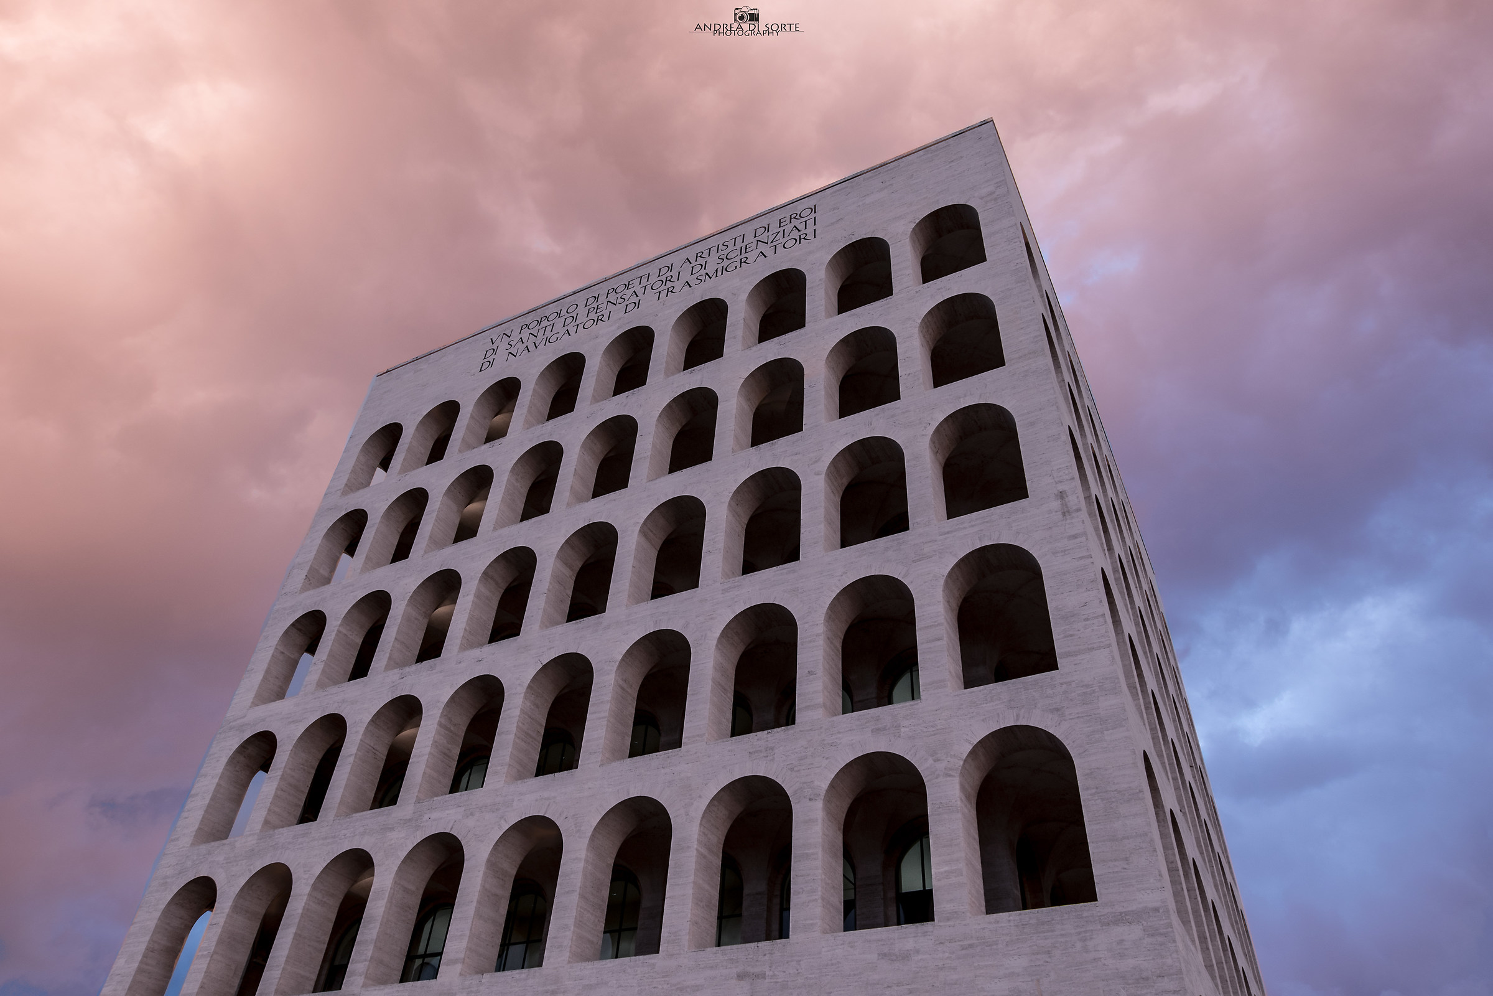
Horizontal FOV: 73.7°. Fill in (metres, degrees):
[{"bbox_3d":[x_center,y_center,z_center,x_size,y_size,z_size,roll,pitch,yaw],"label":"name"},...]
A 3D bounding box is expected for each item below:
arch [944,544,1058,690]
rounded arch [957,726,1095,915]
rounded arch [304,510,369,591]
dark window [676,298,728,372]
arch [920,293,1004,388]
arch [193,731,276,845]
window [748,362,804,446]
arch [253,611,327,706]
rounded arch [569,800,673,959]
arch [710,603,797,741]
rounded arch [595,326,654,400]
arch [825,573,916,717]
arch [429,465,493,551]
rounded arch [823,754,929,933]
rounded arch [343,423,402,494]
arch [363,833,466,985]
[{"bbox_3d":[9.193,4.462,35.753,3.710,5.840,1.800,-17,-46,22],"label":"arch"},{"bbox_3d":[8.627,10.054,30.810,3.710,5.840,1.800,-17,-46,22],"label":"rounded arch"},{"bbox_3d":[-23.988,3.507,60.223,3.710,5.840,1.800,-17,-46,22],"label":"rounded arch"},{"bbox_3d":[-2.534,-9.371,60.985,3.996,6.340,1.937,-17,-46,22],"label":"dark window"},{"bbox_3d":[10.864,-7.388,49.671,3.996,6.340,1.937,-17,-46,22],"label":"arch"},{"bbox_3d":[-26.913,16.076,54.428,3.996,6.340,1.937,-17,-46,22],"label":"arch"},{"bbox_3d":[1.638,-4.594,53.576,3.996,6.340,1.937,-17,-46,22],"label":"window"},{"bbox_3d":[-26.476,9.934,59.857,3.996,6.340,1.937,-17,-46,22],"label":"arch"},{"bbox_3d":[-3.879,13.930,36.223,3.710,5.840,1.800,-17,-46,22],"label":"rounded arch"},{"bbox_3d":[0.763,7.695,42.714,3.996,6.340,1.937,-17,-46,22],"label":"arch"},{"bbox_3d":[-6.484,-7.554,58.052,3.710,5.840,1.800,-17,-46,22],"label":"rounded arch"},{"bbox_3d":[4.928,5.772,37.557,3.710,5.840,1.800,-17,-46,22],"label":"arch"},{"bbox_3d":[-15.453,0.837,56.615,3.710,5.840,1.800,-17,-46,22],"label":"arch"},{"bbox_3d":[4.943,12.366,35.398,3.996,6.340,1.937,-17,-46,22],"label":"rounded arch"},{"bbox_3d":[-25.598,-2.386,70.746,3.996,6.340,1.937,-17,-46,22],"label":"rounded arch"},{"bbox_3d":[-12.441,16.524,39.831,3.710,5.840,1.800,-17,-46,22],"label":"arch"}]

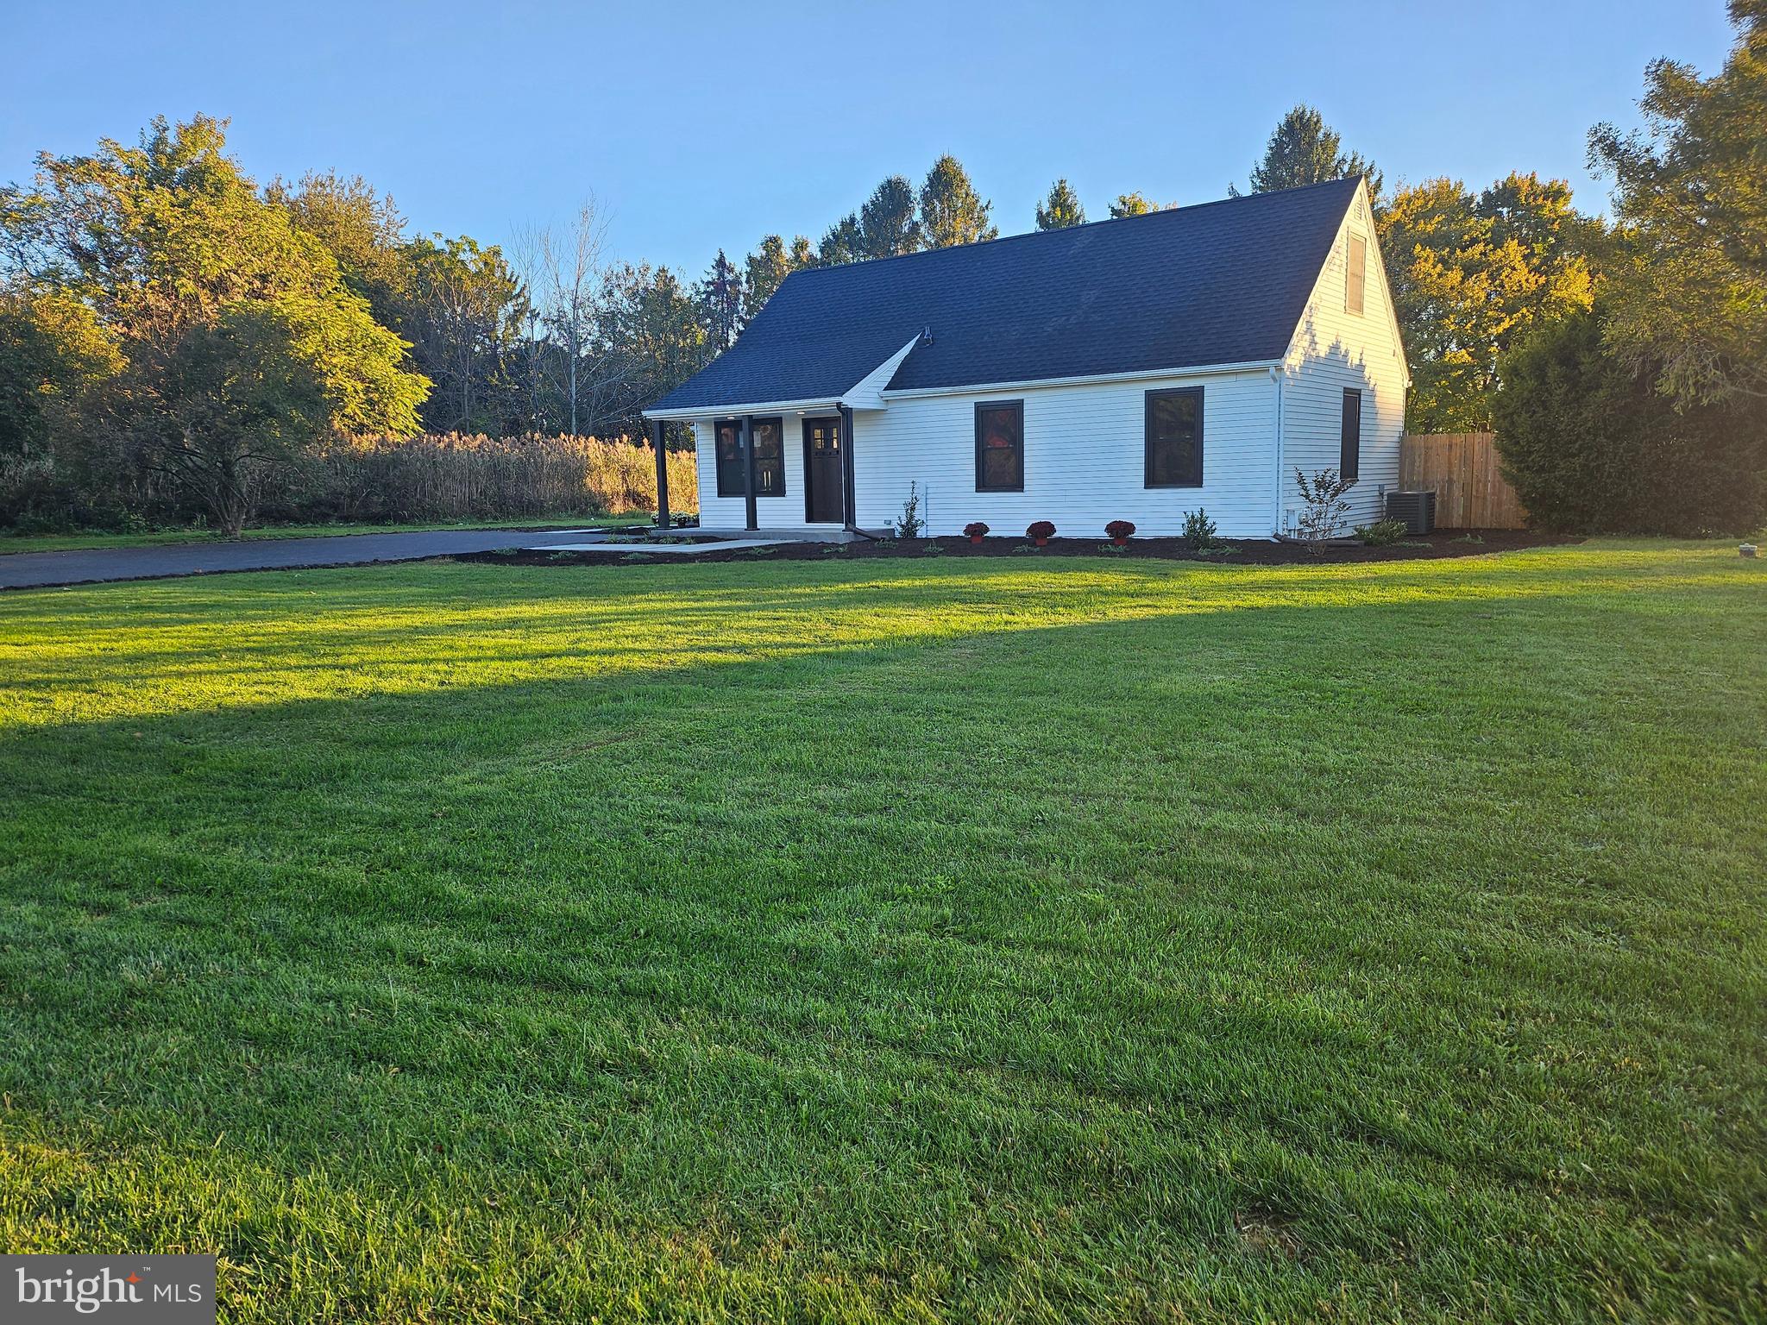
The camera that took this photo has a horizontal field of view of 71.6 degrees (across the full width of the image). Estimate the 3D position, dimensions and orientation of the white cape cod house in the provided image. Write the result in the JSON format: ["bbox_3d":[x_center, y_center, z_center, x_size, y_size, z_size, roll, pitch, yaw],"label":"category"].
[{"bbox_3d":[2.816,-5.727,25.107,13.102,6.118,8.826,5,10,37],"label":"white cape cod house"}]

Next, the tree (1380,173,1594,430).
[{"bbox_3d":[16.698,-8.860,34.277,7.200,9.304,7.200,2,9,25],"label":"tree"}]

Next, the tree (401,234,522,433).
[{"bbox_3d":[-16.161,-11.118,48.366,5.600,11.165,5.600,-4,9,-18],"label":"tree"}]

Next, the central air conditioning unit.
[{"bbox_3d":[9.900,-2.787,22.853,0.740,0.780,0.740,5,10,37],"label":"central air conditioning unit"}]

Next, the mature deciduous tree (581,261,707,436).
[{"bbox_3d":[-10.777,-12.418,55.806,6.200,11.288,6.200,-3,8,-10],"label":"mature deciduous tree"}]

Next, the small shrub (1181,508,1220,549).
[{"bbox_3d":[5.016,-2.109,19.266,0.580,0.620,0.550,5,10,37],"label":"small shrub"}]

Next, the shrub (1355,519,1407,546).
[{"bbox_3d":[8.340,-2.216,20.524,0.850,0.460,0.750,5,10,37],"label":"shrub"}]

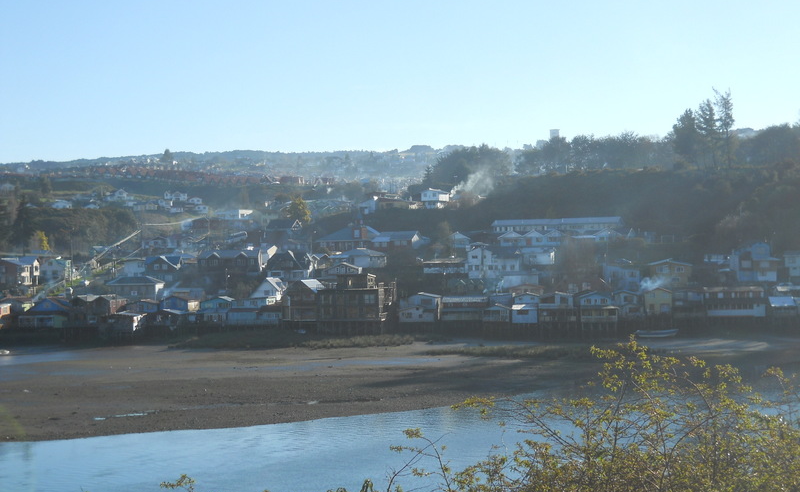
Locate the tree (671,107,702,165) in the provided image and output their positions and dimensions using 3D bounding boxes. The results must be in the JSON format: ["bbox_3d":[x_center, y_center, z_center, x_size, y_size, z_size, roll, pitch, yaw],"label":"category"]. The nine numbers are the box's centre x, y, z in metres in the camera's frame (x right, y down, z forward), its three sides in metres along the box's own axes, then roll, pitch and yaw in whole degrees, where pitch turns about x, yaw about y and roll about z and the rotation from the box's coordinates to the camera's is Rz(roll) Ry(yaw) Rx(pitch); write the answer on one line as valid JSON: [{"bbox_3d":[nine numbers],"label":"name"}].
[{"bbox_3d":[95.514,-36.172,470.000,10.000,19.200,9.500,0,2,0],"label":"tree"}]

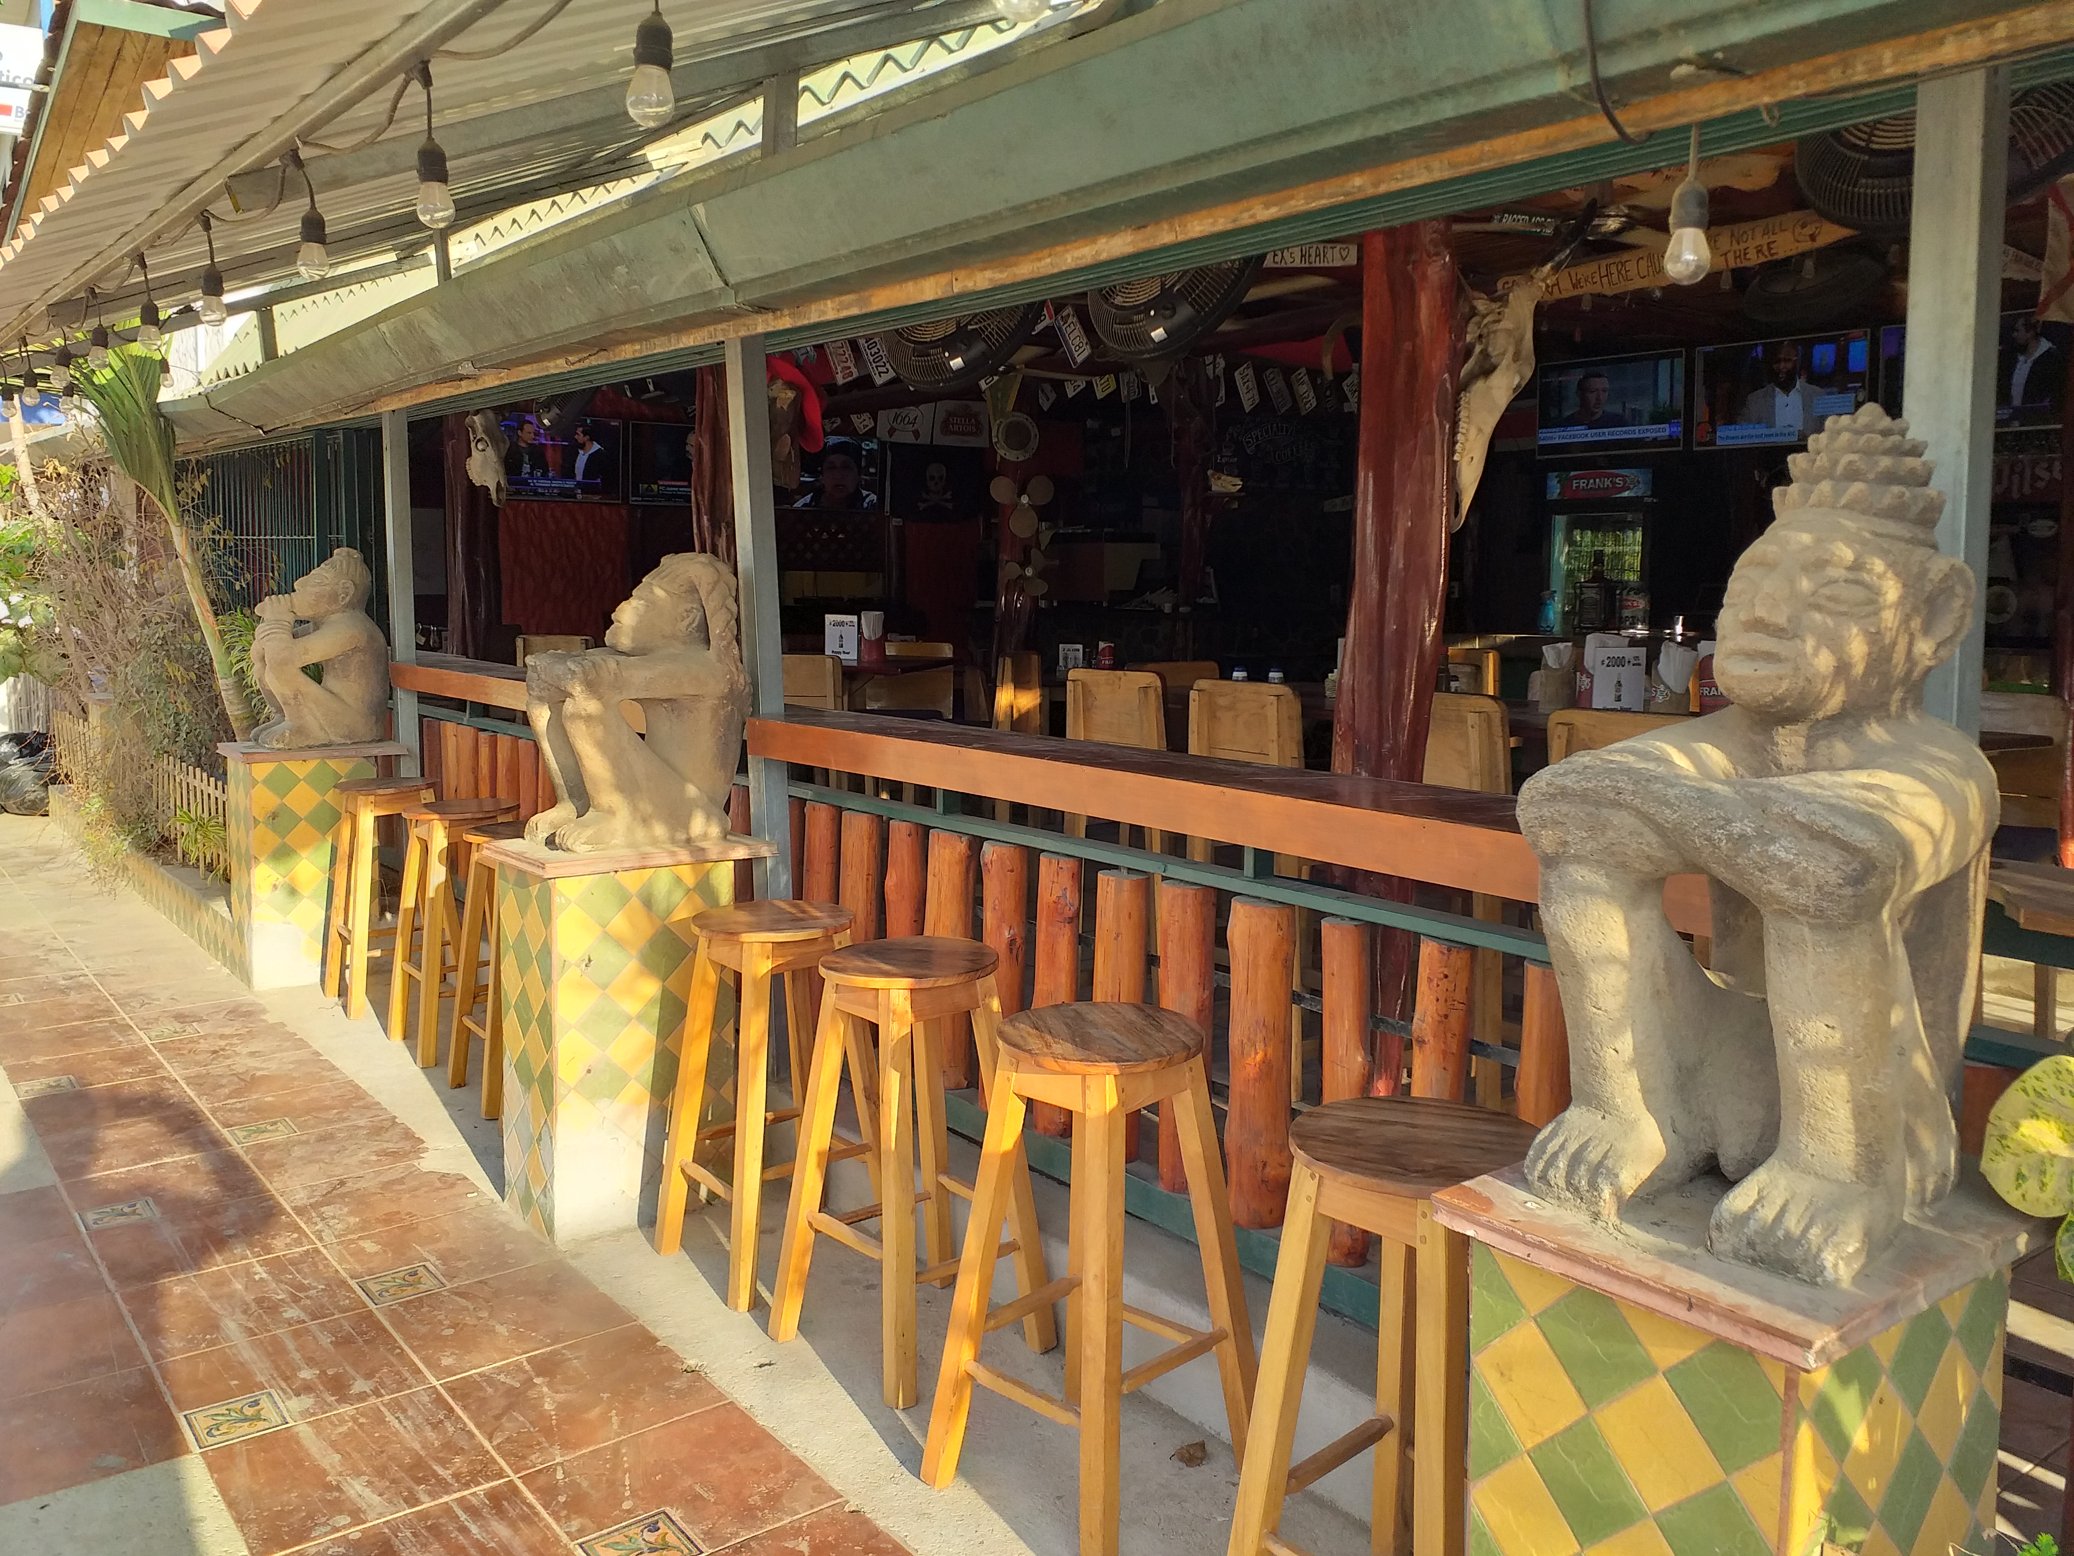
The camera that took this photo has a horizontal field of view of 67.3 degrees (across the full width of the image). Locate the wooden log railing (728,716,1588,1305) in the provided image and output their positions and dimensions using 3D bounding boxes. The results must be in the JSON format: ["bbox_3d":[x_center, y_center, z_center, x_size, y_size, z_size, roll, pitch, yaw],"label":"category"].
[{"bbox_3d":[0.205,0.415,2.934,0.283,0.887,2.484,-6,9,-39],"label":"wooden log railing"}]

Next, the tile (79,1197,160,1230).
[{"bbox_3d":[-2.211,1.051,3.752,0.152,0.010,0.152,-4,8,-39],"label":"tile"}]

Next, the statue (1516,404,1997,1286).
[{"bbox_3d":[0.768,0.042,1.593,0.465,0.810,0.375,-4,8,-39],"label":"statue"}]

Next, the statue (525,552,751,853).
[{"bbox_3d":[-0.976,-0.194,3.848,0.530,0.720,0.320,-4,8,-39],"label":"statue"}]

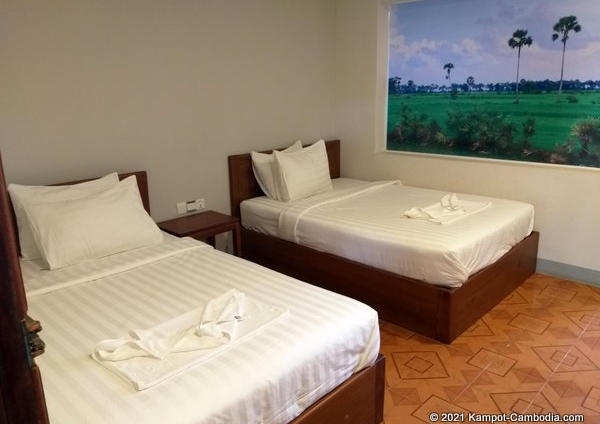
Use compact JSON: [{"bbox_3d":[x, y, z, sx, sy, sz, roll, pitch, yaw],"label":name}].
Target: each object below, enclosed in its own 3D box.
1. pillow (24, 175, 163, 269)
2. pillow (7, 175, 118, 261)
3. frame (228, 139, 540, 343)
[{"bbox_3d":[-1.319,0.051,2.946,0.710,0.480,0.170,-16,-10,-42],"label":"pillow"},{"bbox_3d":[-1.492,0.028,3.032,0.690,0.460,0.160,-16,8,-42],"label":"pillow"},{"bbox_3d":[0.687,0.012,3.909,1.500,1.005,2.141,-16,21,-42],"label":"frame"}]

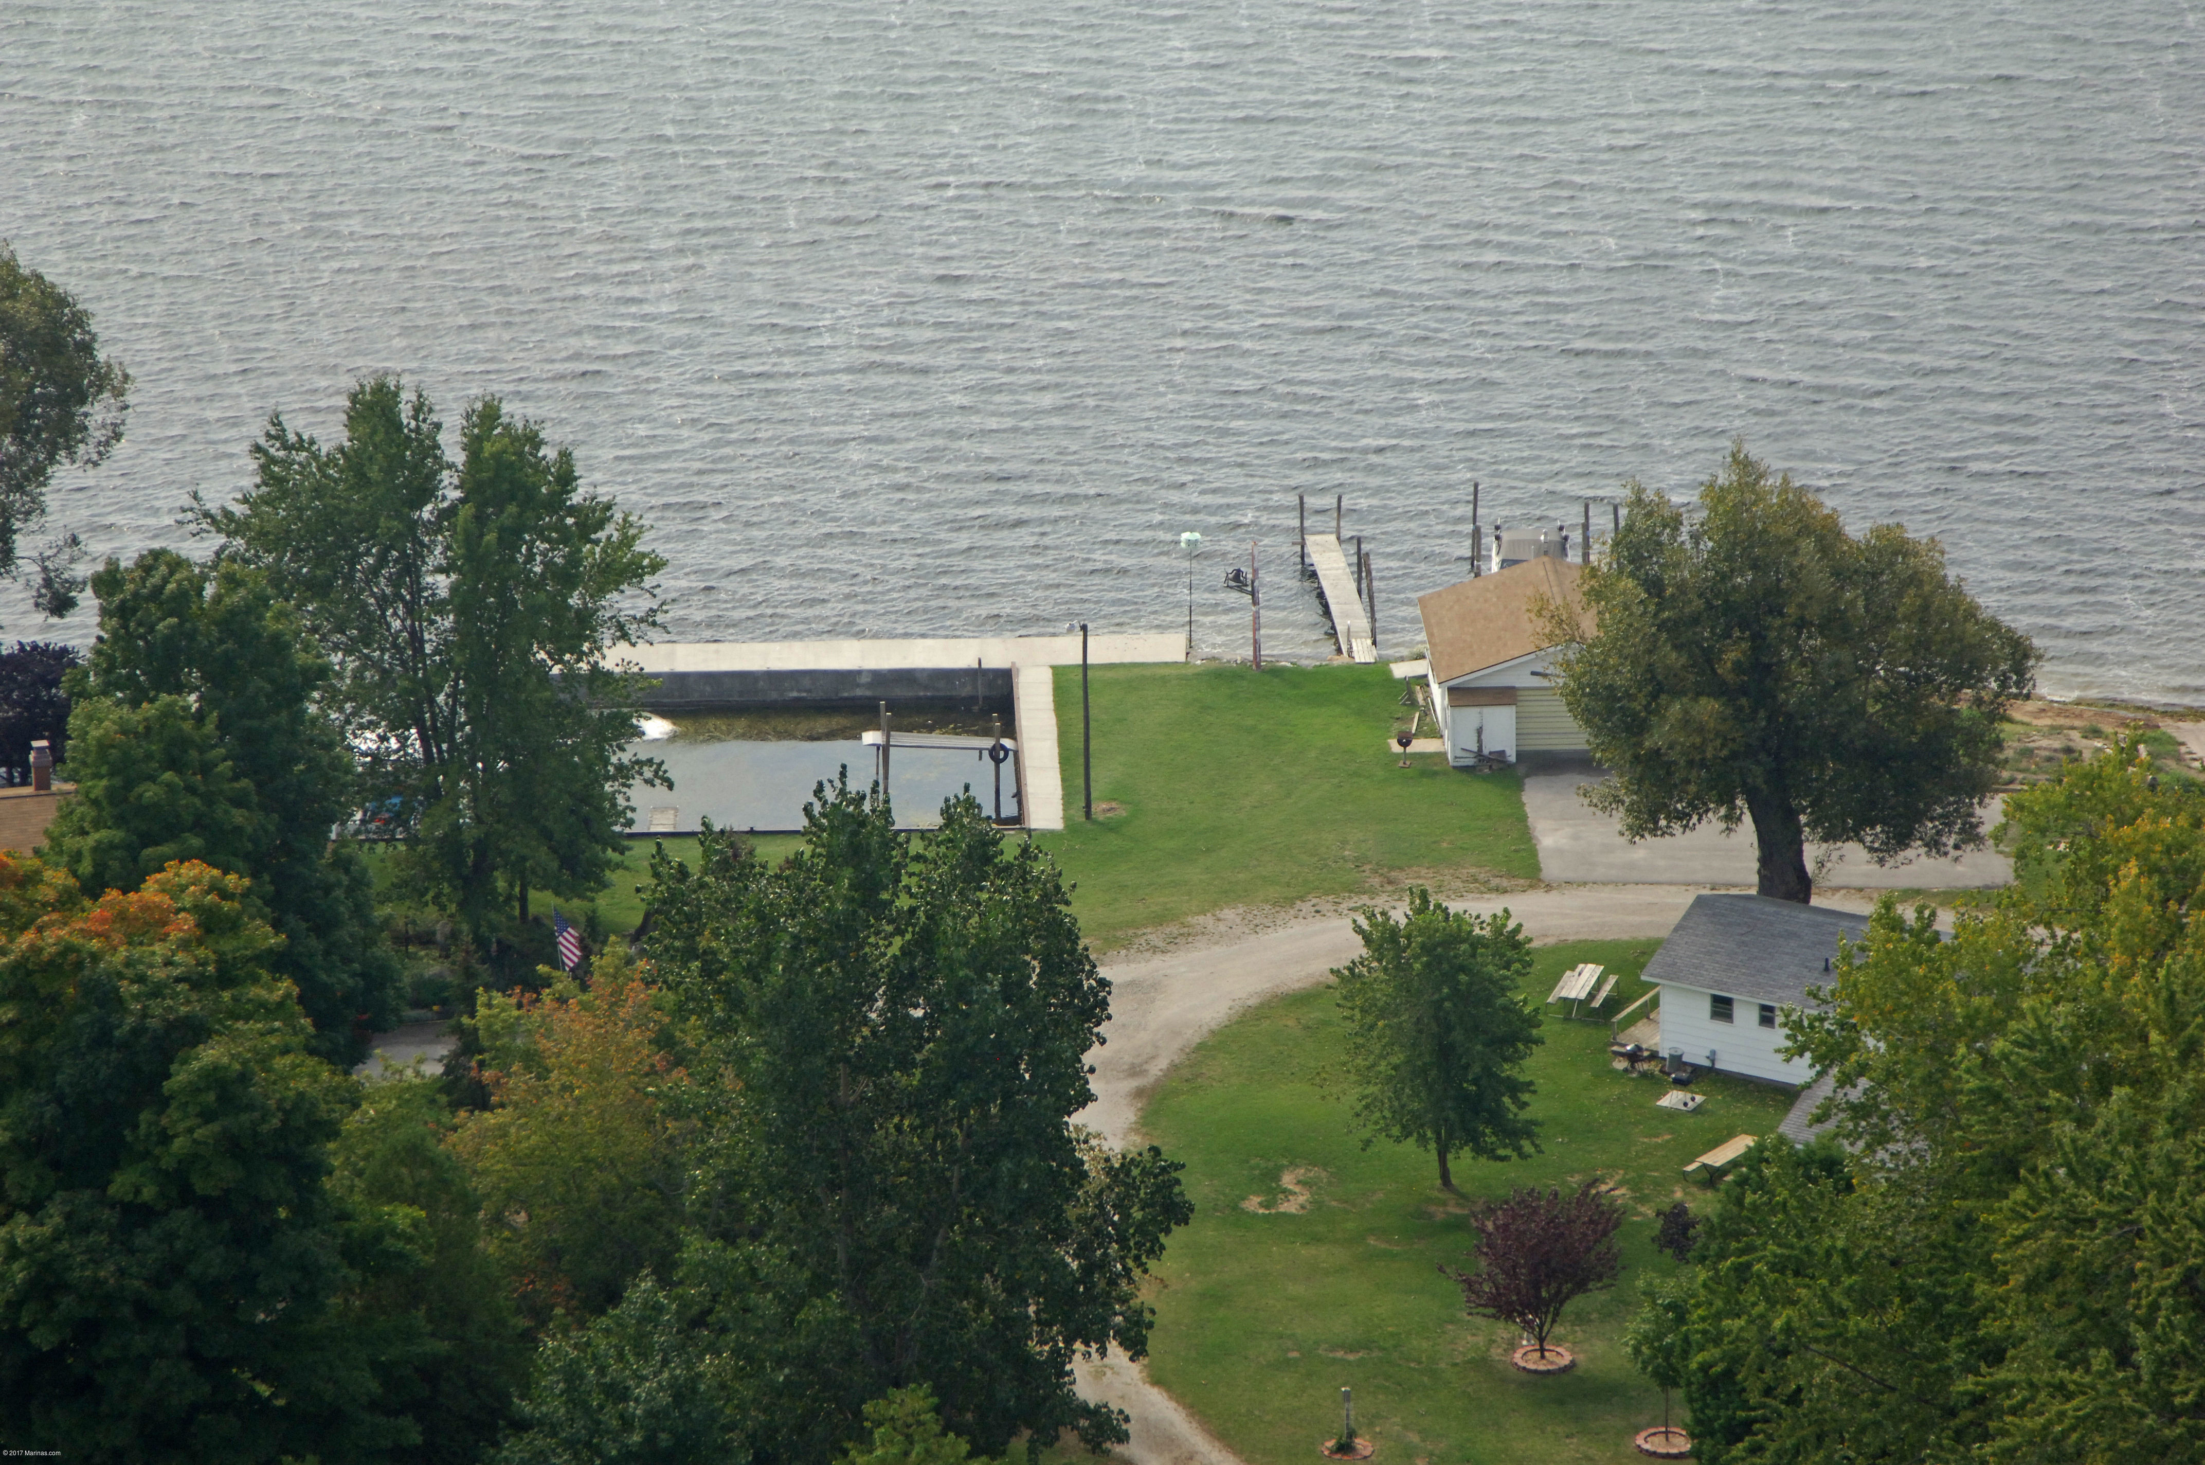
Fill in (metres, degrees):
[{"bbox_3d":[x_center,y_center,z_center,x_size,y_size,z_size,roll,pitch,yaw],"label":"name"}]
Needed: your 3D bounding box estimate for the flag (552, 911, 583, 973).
[{"bbox_3d":[-14.899,5.763,241.793,0.850,1.850,0.300,0,21,0],"label":"flag"}]

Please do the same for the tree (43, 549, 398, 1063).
[{"bbox_3d":[-25.317,1.960,247.326,10.157,15.112,9.852,0,19,0],"label":"tree"}]

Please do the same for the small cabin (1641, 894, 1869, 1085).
[{"bbox_3d":[20.766,7.207,245.383,8.800,3.850,7.100,11,24,27],"label":"small cabin"}]

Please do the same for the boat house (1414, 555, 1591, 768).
[{"bbox_3d":[14.656,-2.354,276.850,8.476,3.739,9.389,-1,19,-2],"label":"boat house"}]

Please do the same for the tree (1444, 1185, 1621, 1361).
[{"bbox_3d":[11.265,14.126,225.904,4.600,4.750,4.400,0,21,0],"label":"tree"}]

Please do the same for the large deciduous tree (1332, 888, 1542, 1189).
[{"bbox_3d":[9.139,8.409,235.391,5.600,8.700,5.400,0,21,0],"label":"large deciduous tree"}]

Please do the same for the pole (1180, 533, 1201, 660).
[{"bbox_3d":[2.890,-4.473,282.222,0.673,4.187,0.673,0,19,0],"label":"pole"}]

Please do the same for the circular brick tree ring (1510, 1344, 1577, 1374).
[{"bbox_3d":[11.518,16.290,226.669,1.620,0.170,1.620,0,21,0],"label":"circular brick tree ring"}]

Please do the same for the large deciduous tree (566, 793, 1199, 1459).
[{"bbox_3d":[-5.898,10.061,218.849,16.175,18.645,14.881,0,19,0],"label":"large deciduous tree"}]

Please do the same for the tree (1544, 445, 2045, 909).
[{"bbox_3d":[20.278,-1.384,253.426,14.500,14.200,13.500,0,21,0],"label":"tree"}]

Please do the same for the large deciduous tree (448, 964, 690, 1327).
[{"bbox_3d":[-13.979,11.292,225.971,6.500,10.000,6.300,0,21,0],"label":"large deciduous tree"}]

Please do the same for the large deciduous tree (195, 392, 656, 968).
[{"bbox_3d":[-20.019,-2.083,255.277,13.977,17.488,12.580,0,19,0],"label":"large deciduous tree"}]

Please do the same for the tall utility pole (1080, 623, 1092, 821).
[{"bbox_3d":[-0.479,-0.306,267.069,0.280,6.339,0.280,0,19,0],"label":"tall utility pole"}]

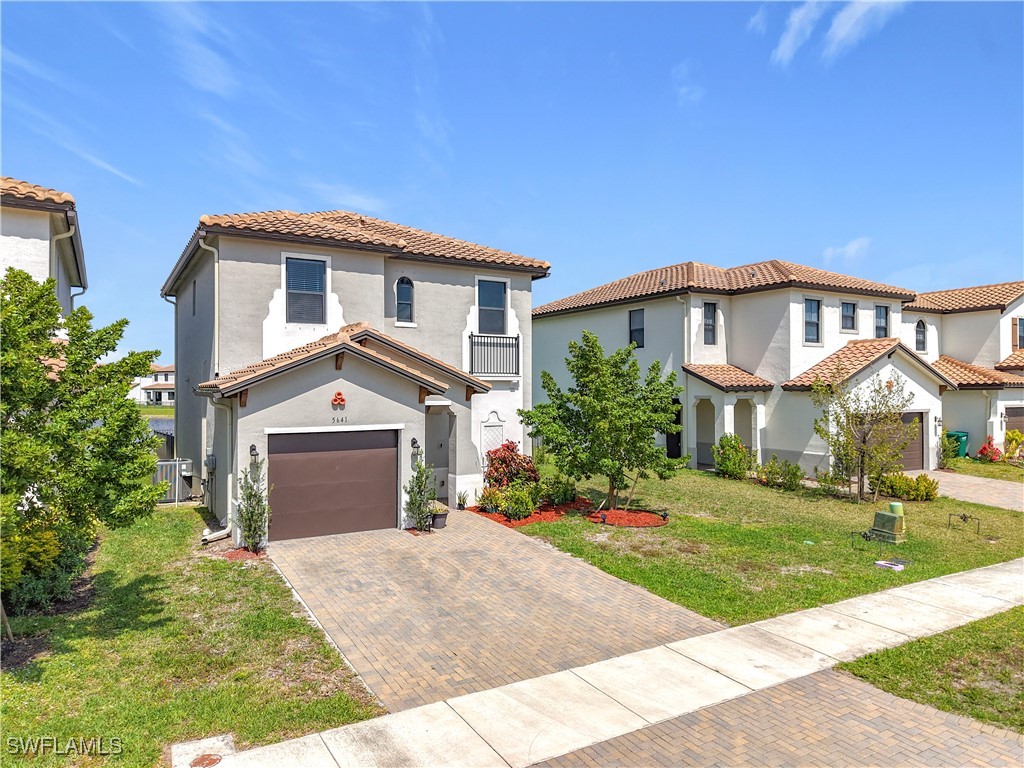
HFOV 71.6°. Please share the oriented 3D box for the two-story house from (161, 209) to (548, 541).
[{"bbox_3d":[-4.985,-1.211,22.116,9.700,8.820,14.900,0,0,-30],"label":"two-story house"}]

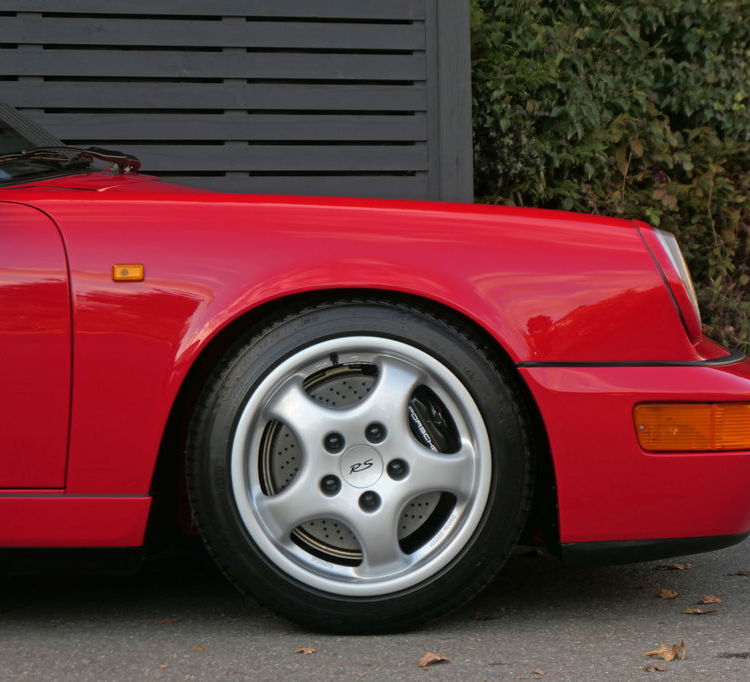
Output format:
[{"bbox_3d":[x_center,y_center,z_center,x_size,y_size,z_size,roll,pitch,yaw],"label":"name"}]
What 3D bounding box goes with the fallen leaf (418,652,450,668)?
[{"bbox_3d":[0.098,0.531,4.680,0.054,0.020,0.042,-1,1,0],"label":"fallen leaf"}]

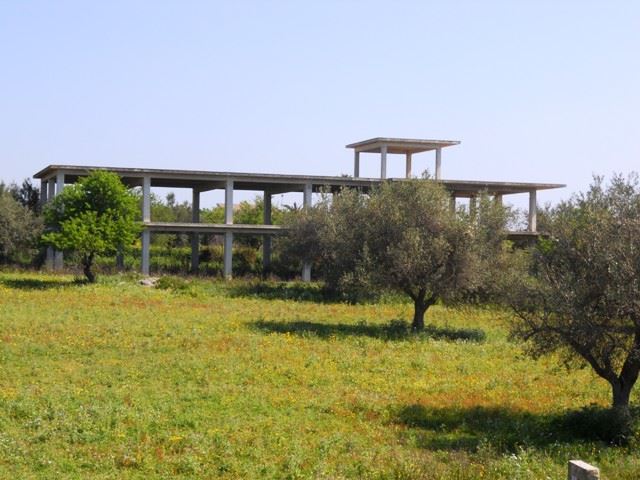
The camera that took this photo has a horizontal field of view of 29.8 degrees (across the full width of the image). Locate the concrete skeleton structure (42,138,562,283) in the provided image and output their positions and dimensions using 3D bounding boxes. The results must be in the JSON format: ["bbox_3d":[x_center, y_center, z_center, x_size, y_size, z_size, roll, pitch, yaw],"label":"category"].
[{"bbox_3d":[-1.393,-1.898,80.591,33.938,9.332,10.647,1,-1,-19],"label":"concrete skeleton structure"}]

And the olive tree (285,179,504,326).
[{"bbox_3d":[2.132,0.404,33.500,6.244,4.237,5.800,1,-1,0],"label":"olive tree"}]

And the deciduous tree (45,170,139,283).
[{"bbox_3d":[-11.978,-0.708,63.000,5.137,5.871,5.000,1,-1,0],"label":"deciduous tree"}]

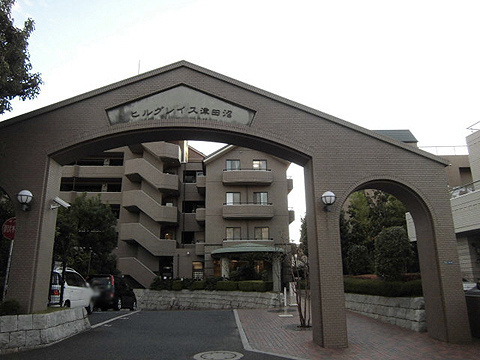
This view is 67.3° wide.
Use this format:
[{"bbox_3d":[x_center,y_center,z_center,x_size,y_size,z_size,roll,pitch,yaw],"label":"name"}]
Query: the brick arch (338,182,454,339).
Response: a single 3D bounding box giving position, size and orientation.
[{"bbox_3d":[3.375,1.833,8.567,2.380,3.760,0.800,0,-13,-2],"label":"brick arch"}]

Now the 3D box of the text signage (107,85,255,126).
[{"bbox_3d":[-1.434,-1.839,8.874,3.620,1.130,0.090,0,-13,-2],"label":"text signage"}]

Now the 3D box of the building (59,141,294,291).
[{"bbox_3d":[-8.392,2.516,37.250,24.500,16.400,16.000,0,-13,-1],"label":"building"}]

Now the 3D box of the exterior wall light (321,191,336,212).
[{"bbox_3d":[2.029,0.492,8.217,0.330,0.470,0.390,0,-13,-2],"label":"exterior wall light"}]

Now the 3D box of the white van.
[{"bbox_3d":[-6.430,4.269,13.629,1.660,1.780,4.200,-1,-13,3],"label":"white van"}]

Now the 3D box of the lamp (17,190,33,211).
[{"bbox_3d":[-4.739,0.454,7.984,0.330,0.460,0.390,0,-13,-2],"label":"lamp"}]

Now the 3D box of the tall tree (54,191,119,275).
[{"bbox_3d":[-8.025,3.651,18.657,3.500,6.010,3.500,0,-13,0],"label":"tall tree"}]

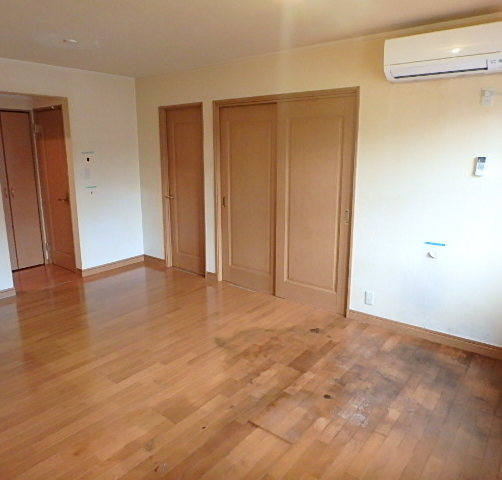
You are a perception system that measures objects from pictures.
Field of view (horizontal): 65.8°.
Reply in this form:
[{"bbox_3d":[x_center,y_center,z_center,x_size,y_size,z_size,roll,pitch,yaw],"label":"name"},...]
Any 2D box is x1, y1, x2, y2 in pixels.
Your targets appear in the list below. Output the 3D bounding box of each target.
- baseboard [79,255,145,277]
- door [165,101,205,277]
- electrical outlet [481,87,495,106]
[{"bbox_3d":[-1.793,0.340,5.143,0.015,0.082,0.930,10,16,37],"label":"baseboard"},{"bbox_3d":[-0.769,-0.576,4.802,0.690,2.000,0.045,10,16,37],"label":"door"},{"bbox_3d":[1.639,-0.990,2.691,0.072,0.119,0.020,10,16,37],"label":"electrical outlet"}]

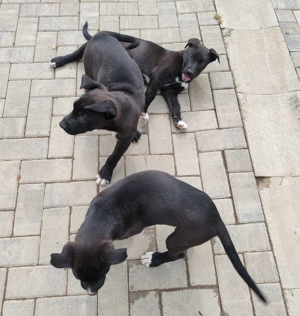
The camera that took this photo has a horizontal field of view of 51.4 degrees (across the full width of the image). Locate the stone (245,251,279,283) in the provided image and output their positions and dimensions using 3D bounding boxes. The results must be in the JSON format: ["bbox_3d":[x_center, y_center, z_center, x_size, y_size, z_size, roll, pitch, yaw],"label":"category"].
[{"bbox_3d":[0.379,0.387,1.099,0.098,0.060,0.098,-3,64,-3],"label":"stone"}]

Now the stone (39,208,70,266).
[{"bbox_3d":[-0.346,0.290,1.159,0.099,0.060,0.200,-2,64,-2],"label":"stone"}]

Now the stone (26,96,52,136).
[{"bbox_3d":[-0.478,-0.167,1.375,0.099,0.060,0.200,-2,64,-2],"label":"stone"}]

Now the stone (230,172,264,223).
[{"bbox_3d":[0.362,0.161,1.210,0.098,0.060,0.199,-3,64,-3],"label":"stone"}]

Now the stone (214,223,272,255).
[{"bbox_3d":[0.322,0.299,1.141,0.199,0.060,0.098,-3,64,-3],"label":"stone"}]

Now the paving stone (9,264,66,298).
[{"bbox_3d":[-0.385,0.431,1.083,0.202,0.060,0.101,-3,64,-3],"label":"paving stone"}]

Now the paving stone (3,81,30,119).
[{"bbox_3d":[-0.590,-0.252,1.414,0.099,0.060,0.200,-2,64,-2],"label":"paving stone"}]

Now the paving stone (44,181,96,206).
[{"bbox_3d":[-0.304,0.151,1.226,0.200,0.060,0.099,-3,64,-3],"label":"paving stone"}]

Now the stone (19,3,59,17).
[{"bbox_3d":[-0.566,-0.747,1.632,0.199,0.060,0.098,-3,64,-3],"label":"stone"}]

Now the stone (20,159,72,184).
[{"bbox_3d":[-0.413,0.063,1.266,0.200,0.060,0.099,-3,64,-3],"label":"stone"}]

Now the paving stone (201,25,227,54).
[{"bbox_3d":[0.316,-0.586,1.601,0.099,0.060,0.200,-3,64,-3],"label":"paving stone"}]

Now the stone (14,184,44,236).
[{"bbox_3d":[-0.453,0.203,1.197,0.099,0.060,0.200,-3,64,-3],"label":"stone"}]

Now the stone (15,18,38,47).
[{"bbox_3d":[-0.606,-0.609,1.563,0.098,0.060,0.199,-3,64,-3],"label":"stone"}]

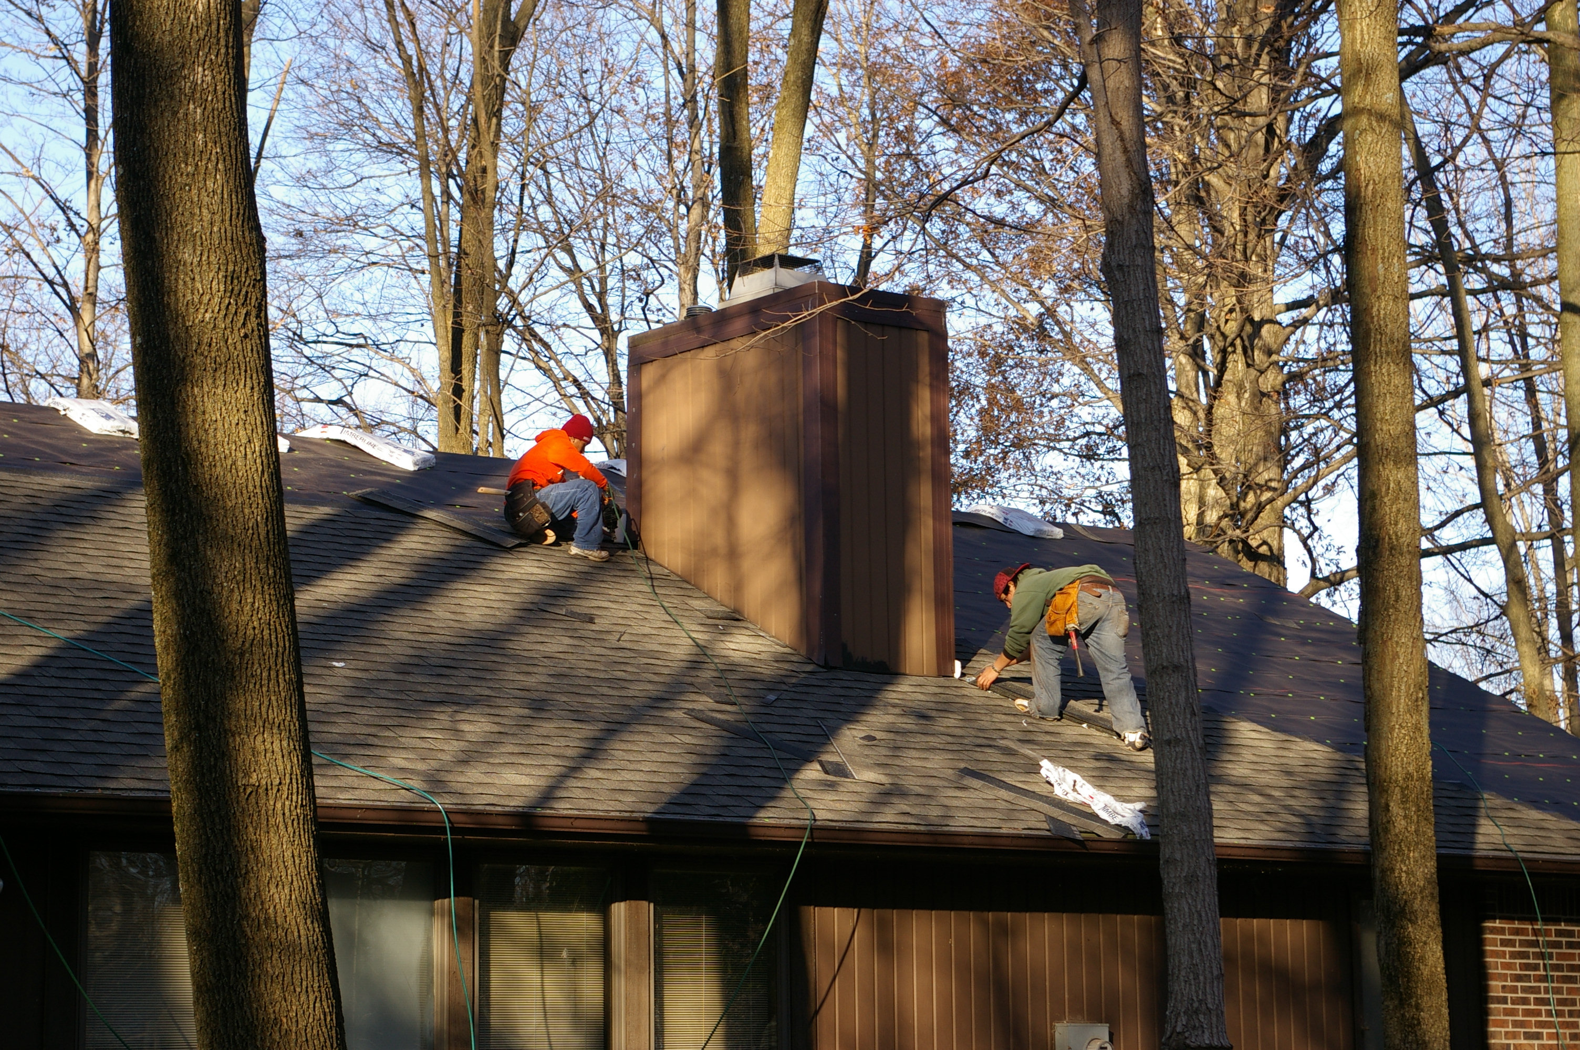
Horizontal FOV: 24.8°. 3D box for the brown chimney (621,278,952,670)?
[{"bbox_3d":[-0.036,-0.132,22.118,0.990,2.320,2.040,6,-11,-36],"label":"brown chimney"}]

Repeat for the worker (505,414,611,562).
[{"bbox_3d":[-1.357,-0.226,21.814,0.668,0.901,0.506,4,-10,-29],"label":"worker"}]

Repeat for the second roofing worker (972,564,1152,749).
[{"bbox_3d":[1.580,0.787,21.025,0.961,1.093,0.587,-8,-12,38],"label":"second roofing worker"}]

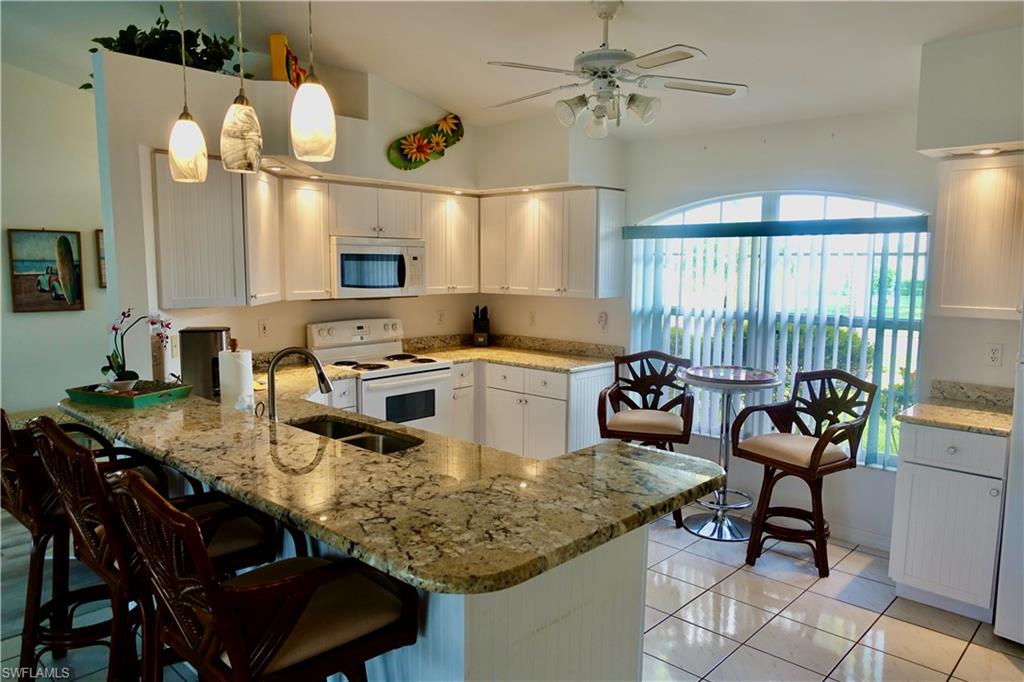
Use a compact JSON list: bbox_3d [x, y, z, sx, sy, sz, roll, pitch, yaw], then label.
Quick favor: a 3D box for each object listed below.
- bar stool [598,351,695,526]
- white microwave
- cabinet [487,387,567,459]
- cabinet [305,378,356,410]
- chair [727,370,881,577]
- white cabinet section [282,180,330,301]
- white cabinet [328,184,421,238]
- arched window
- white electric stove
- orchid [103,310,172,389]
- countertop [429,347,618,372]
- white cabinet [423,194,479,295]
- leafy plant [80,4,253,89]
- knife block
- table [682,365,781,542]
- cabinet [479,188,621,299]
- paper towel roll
[{"bbox_3d":[0.861,0.610,4.351,0.540,1.030,0.510,2,6,16],"label":"bar stool"},{"bbox_3d":[-1.035,-0.527,4.918,0.400,0.417,0.760,6,9,44],"label":"white microwave"},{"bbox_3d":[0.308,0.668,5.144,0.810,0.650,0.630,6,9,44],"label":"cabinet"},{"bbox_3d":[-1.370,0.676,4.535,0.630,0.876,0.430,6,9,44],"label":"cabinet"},{"bbox_3d":[1.591,0.688,3.766,0.530,1.035,0.520,-4,7,-31],"label":"chair"},{"bbox_3d":[-1.447,-0.659,4.533,0.337,0.757,0.338,6,9,44],"label":"white cabinet section"},{"bbox_3d":[-1.053,-0.904,4.876,0.333,0.337,0.765,6,8,44],"label":"white cabinet"},{"bbox_3d":[1.563,-0.139,4.326,1.840,1.620,0.120,6,9,44],"label":"arched window"},{"bbox_3d":[-0.914,0.471,4.883,0.690,1.187,0.765,6,8,44],"label":"white electric stove"},{"bbox_3d":[-1.917,0.047,3.494,0.305,0.427,0.190,-3,7,-29],"label":"orchid"},{"bbox_3d":[-0.039,0.148,5.208,1.540,0.040,0.940,6,9,44],"label":"countertop"},{"bbox_3d":[-0.584,-0.753,5.412,0.335,0.765,0.595,6,9,44],"label":"white cabinet"},{"bbox_3d":[-1.756,-1.507,3.533,0.350,0.370,0.800,6,8,44],"label":"leafy plant"},{"bbox_3d":[-0.260,-0.068,5.823,0.125,0.250,0.150,0,6,-1],"label":"knife block"},{"bbox_3d":[1.320,0.677,4.208,0.605,0.960,0.605,6,9,44],"label":"table"},{"bbox_3d":[0.280,-0.724,5.189,1.168,0.752,0.333,6,8,44],"label":"cabinet"},{"bbox_3d":[-1.294,0.179,3.201,0.145,0.275,0.145,0,6,0],"label":"paper towel roll"}]

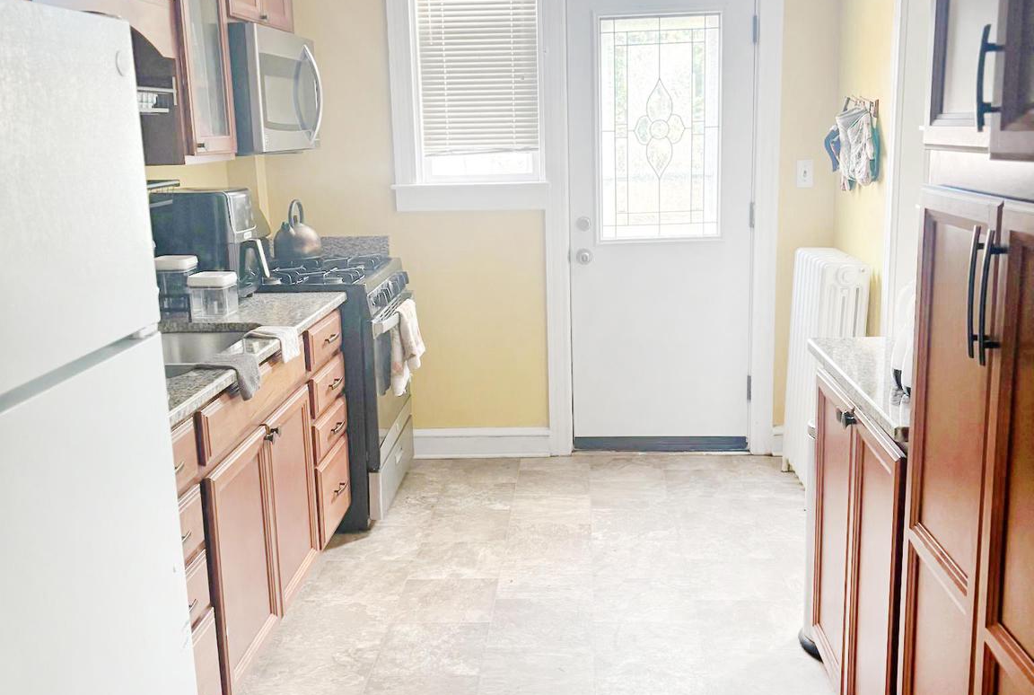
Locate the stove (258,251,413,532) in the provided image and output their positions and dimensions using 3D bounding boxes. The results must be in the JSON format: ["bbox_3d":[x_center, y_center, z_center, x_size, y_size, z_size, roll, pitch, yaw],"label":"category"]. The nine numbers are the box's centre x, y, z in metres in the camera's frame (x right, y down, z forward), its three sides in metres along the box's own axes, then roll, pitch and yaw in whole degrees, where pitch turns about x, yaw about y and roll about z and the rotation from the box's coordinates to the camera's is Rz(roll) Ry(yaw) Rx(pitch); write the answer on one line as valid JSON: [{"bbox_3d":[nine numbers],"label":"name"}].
[{"bbox_3d":[-0.802,0.148,4.181,0.685,0.955,0.760,-1,12,4],"label":"stove"}]

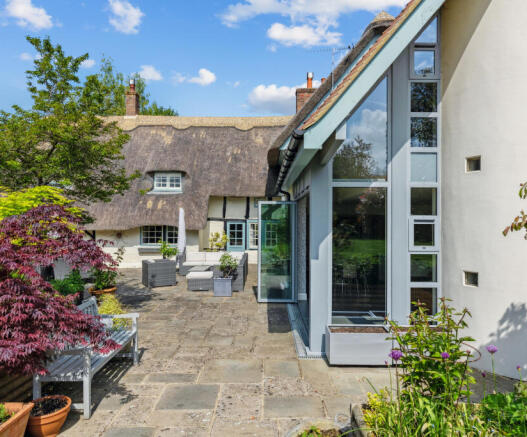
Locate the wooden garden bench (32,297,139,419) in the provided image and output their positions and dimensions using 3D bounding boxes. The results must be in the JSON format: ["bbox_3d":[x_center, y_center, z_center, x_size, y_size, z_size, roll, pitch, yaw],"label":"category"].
[{"bbox_3d":[-1.910,1.440,4.480,0.590,0.880,1.460,0,0,1],"label":"wooden garden bench"}]

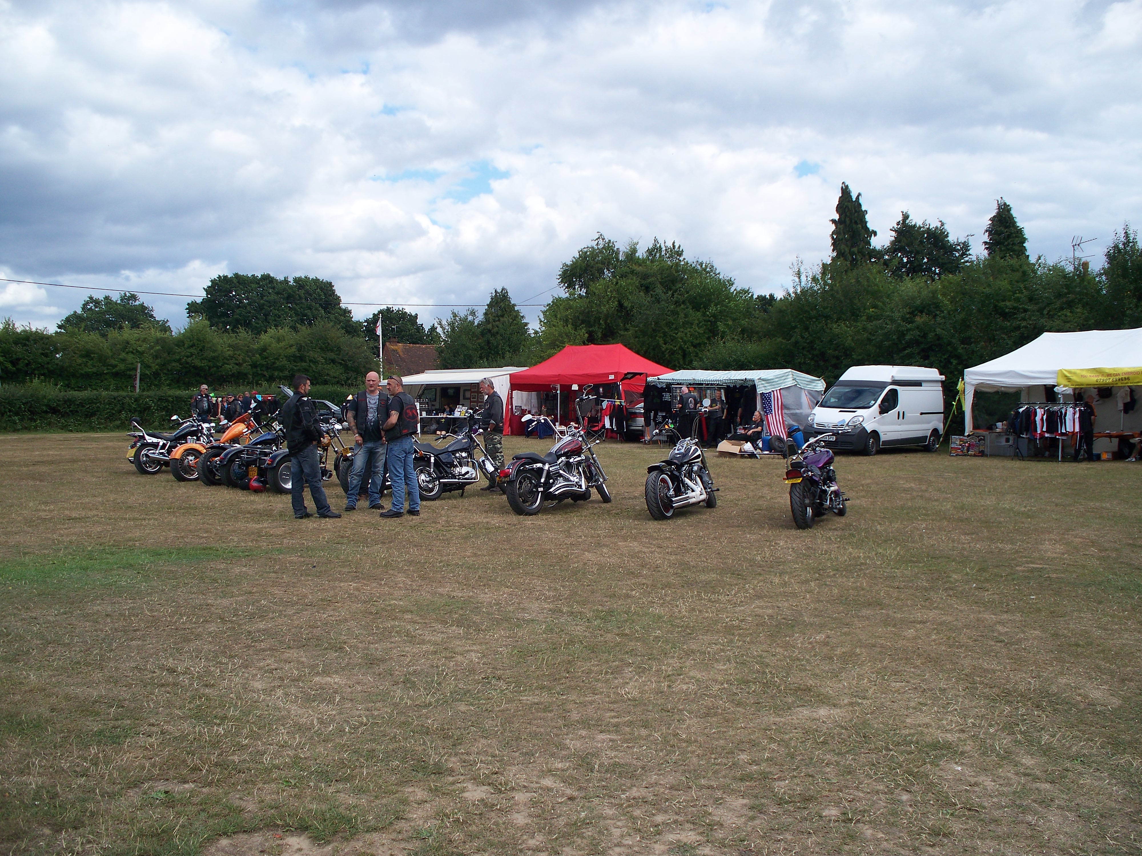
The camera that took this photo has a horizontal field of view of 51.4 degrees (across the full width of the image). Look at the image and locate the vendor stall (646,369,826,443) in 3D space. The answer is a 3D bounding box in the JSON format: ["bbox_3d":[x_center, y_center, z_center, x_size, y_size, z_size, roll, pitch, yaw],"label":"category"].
[{"bbox_3d":[5.200,-0.602,37.597,3.200,2.400,4.400,-1,2,-41],"label":"vendor stall"}]

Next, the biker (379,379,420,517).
[{"bbox_3d":[-2.240,0.242,15.525,0.440,1.810,0.540,1,2,41],"label":"biker"}]

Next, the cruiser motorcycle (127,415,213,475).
[{"bbox_3d":[-8.030,0.301,24.584,0.930,1.200,2.400,1,2,36],"label":"cruiser motorcycle"}]

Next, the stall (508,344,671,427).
[{"bbox_3d":[0.820,-1.229,40.557,3.000,3.150,5.900,-1,2,-40],"label":"stall"}]

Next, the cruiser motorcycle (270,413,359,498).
[{"bbox_3d":[-4.300,0.386,19.983,1.000,1.280,2.400,1,2,36],"label":"cruiser motorcycle"}]

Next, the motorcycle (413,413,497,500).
[{"bbox_3d":[-1.600,0.445,18.018,2.120,1.230,0.850,-1,2,-43],"label":"motorcycle"}]

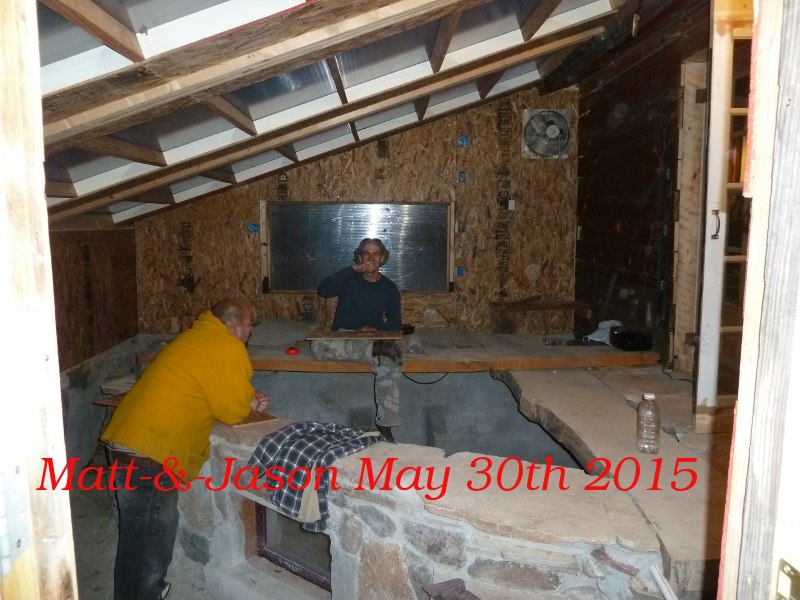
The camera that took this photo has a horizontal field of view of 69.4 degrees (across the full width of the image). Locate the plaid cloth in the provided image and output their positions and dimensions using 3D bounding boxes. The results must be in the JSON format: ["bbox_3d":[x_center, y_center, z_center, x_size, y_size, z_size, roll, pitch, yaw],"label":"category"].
[{"bbox_3d":[-0.383,0.772,2.620,0.480,0.310,0.360,4,7,30],"label":"plaid cloth"}]

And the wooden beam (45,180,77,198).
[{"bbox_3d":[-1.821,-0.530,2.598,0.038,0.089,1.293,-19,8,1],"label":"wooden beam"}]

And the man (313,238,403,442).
[{"bbox_3d":[-0.299,0.240,4.065,0.620,1.310,0.750,-1,8,-4],"label":"man"}]

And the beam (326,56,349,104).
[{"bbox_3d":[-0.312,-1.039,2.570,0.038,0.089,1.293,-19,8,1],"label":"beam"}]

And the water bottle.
[{"bbox_3d":[1.059,0.522,2.446,0.091,0.237,0.091,0,8,-2],"label":"water bottle"}]

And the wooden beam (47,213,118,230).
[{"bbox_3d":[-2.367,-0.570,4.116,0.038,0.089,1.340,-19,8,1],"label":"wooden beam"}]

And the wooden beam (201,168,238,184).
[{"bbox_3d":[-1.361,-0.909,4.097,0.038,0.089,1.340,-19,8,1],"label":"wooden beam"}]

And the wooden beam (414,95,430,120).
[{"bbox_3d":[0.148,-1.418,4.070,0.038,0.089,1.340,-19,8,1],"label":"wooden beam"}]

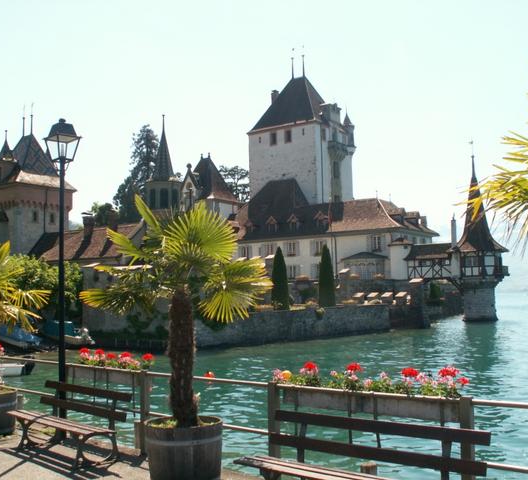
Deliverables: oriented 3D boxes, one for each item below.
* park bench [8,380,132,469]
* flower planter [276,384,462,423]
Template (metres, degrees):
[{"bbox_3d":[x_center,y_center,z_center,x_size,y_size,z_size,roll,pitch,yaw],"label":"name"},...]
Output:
[{"bbox_3d":[-2.293,2.101,7.464,1.860,0.735,0.620,-6,-7,44],"label":"park bench"},{"bbox_3d":[0.918,1.376,5.525,1.690,0.200,0.220,-5,-6,37],"label":"flower planter"}]

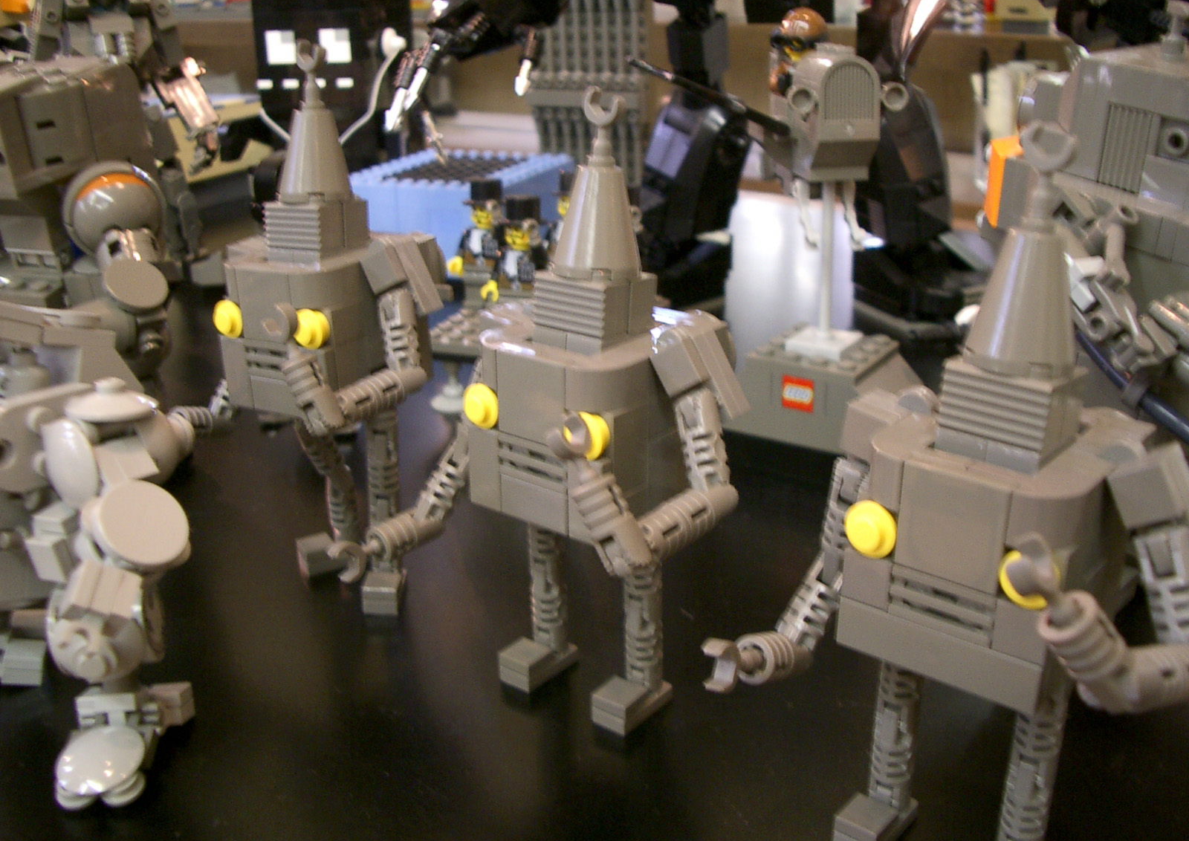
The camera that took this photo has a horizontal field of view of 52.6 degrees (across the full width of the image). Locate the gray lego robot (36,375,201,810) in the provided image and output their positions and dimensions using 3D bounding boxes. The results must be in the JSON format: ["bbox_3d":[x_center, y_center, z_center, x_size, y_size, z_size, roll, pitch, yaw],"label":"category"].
[{"bbox_3d":[-0.083,0.029,0.210,0.027,0.071,0.030,8,20,19],"label":"gray lego robot"}]

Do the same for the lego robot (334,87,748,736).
[{"bbox_3d":[-0.007,-0.002,0.224,0.069,0.117,0.061,15,23,35],"label":"lego robot"}]

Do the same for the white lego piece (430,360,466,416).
[{"bbox_3d":[-0.051,-0.013,0.429,0.016,0.016,0.016,1,20,0],"label":"white lego piece"}]

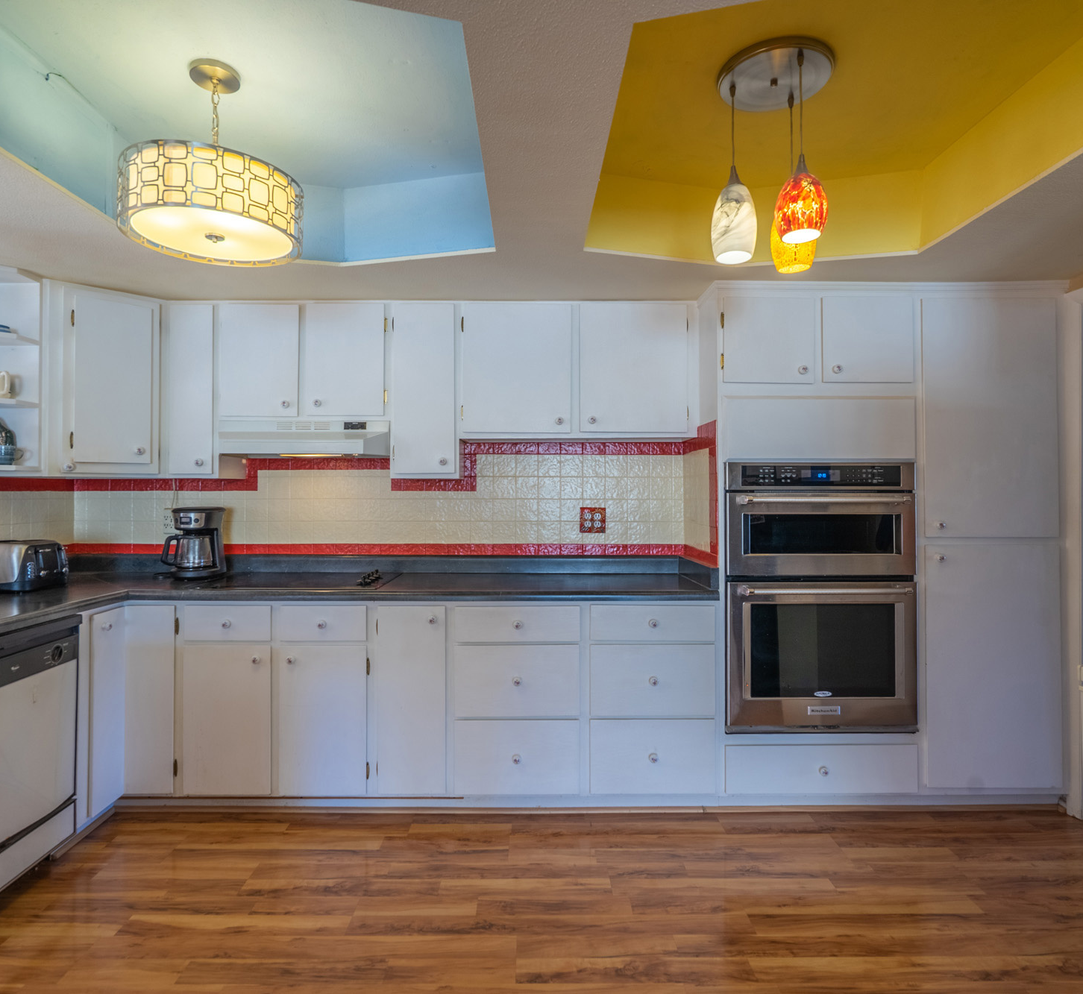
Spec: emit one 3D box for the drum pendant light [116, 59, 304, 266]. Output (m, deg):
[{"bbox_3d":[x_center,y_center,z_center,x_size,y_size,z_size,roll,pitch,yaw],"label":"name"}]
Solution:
[{"bbox_3d":[-0.891,-0.926,1.810,0.455,0.460,0.455,0,0,0],"label":"drum pendant light"}]

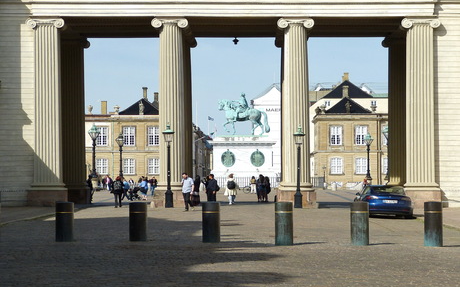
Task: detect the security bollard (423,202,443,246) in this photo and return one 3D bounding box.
[{"bbox_3d":[4.703,1.862,26.400,0.420,1.016,0.420,0,-2,1],"label":"security bollard"}]

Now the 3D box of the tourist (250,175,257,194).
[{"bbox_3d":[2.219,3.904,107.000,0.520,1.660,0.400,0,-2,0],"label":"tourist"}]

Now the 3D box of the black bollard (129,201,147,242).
[{"bbox_3d":[-2.218,1.910,27.700,0.430,0.950,0.430,0,-2,1],"label":"black bollard"}]

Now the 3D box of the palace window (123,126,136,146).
[{"bbox_3d":[-14.847,-1.139,169.000,2.000,2.950,0.300,0,-2,1],"label":"palace window"}]

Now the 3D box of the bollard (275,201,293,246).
[{"bbox_3d":[1.217,1.820,25.800,0.400,0.980,0.400,0,-2,1],"label":"bollard"}]

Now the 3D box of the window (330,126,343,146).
[{"bbox_3d":[15.499,-1.118,166.000,1.850,2.900,0.300,0,-2,1],"label":"window"}]

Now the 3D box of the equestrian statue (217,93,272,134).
[{"bbox_3d":[1.586,-3.172,125.000,5.700,4.650,1.700,0,-2,1],"label":"equestrian statue"}]

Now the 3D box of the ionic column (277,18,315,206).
[{"bbox_3d":[3.404,-1.561,58.500,1.903,9.643,1.850,0,-2,1],"label":"ionic column"}]

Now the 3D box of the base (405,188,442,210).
[{"bbox_3d":[9.882,2.806,58.300,1.852,1.047,1.800,0,-2,1],"label":"base"}]

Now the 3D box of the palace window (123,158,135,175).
[{"bbox_3d":[-14.247,3.260,162.000,1.700,2.450,0.250,0,-2,1],"label":"palace window"}]

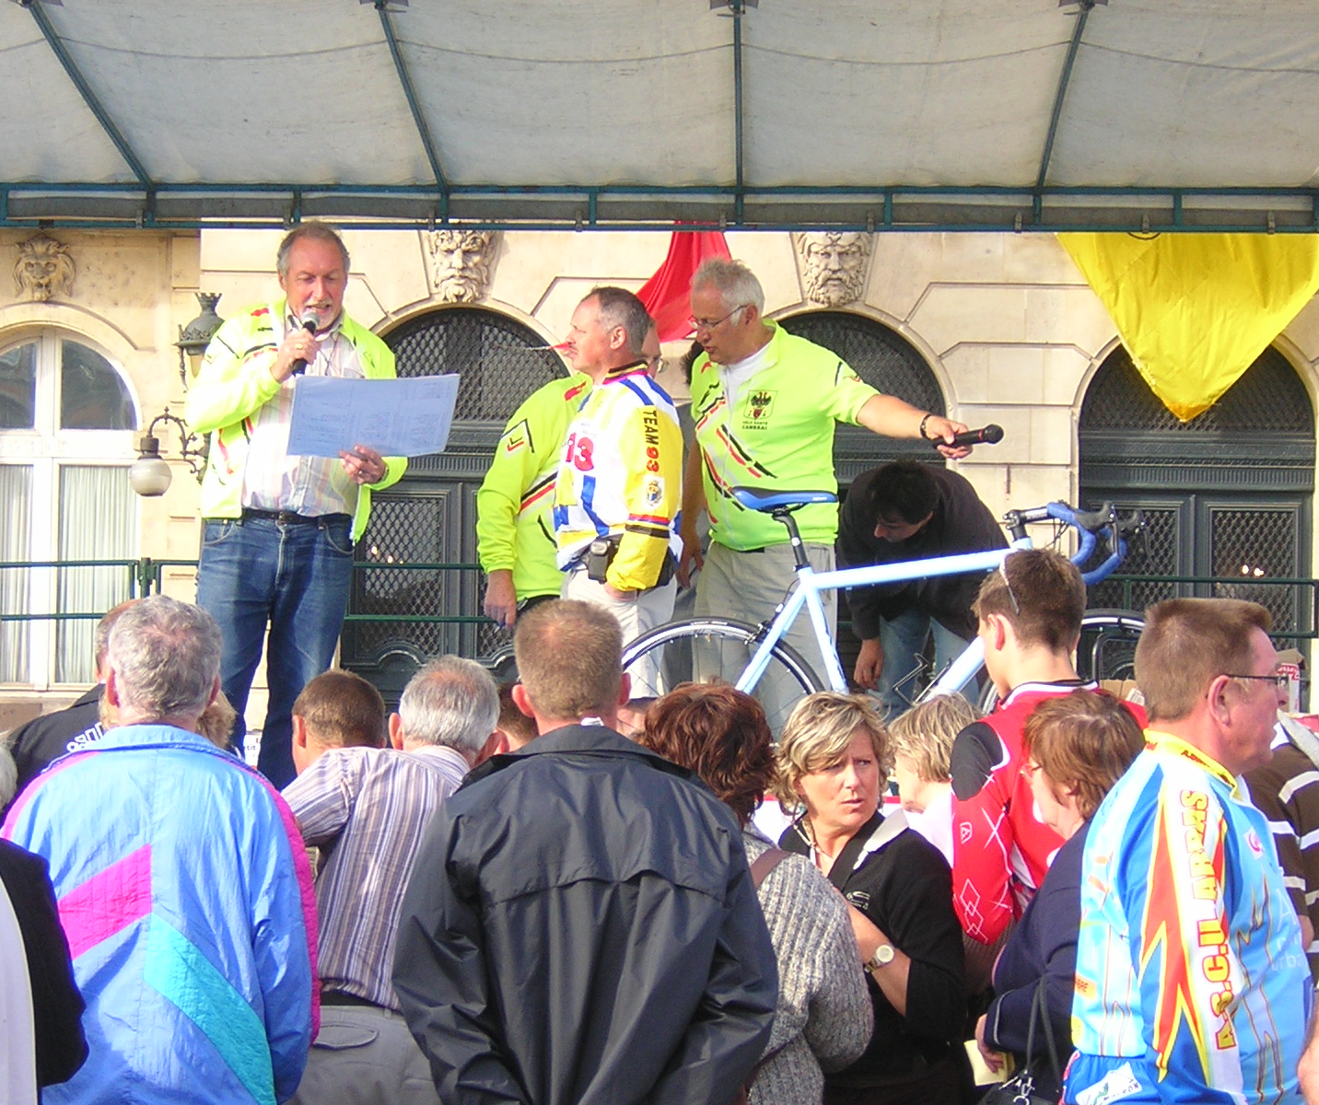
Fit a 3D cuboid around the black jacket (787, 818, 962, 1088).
[{"bbox_3d":[0.355,0.704,6.350,0.450,0.530,0.310,0,-2,27],"label":"black jacket"}]

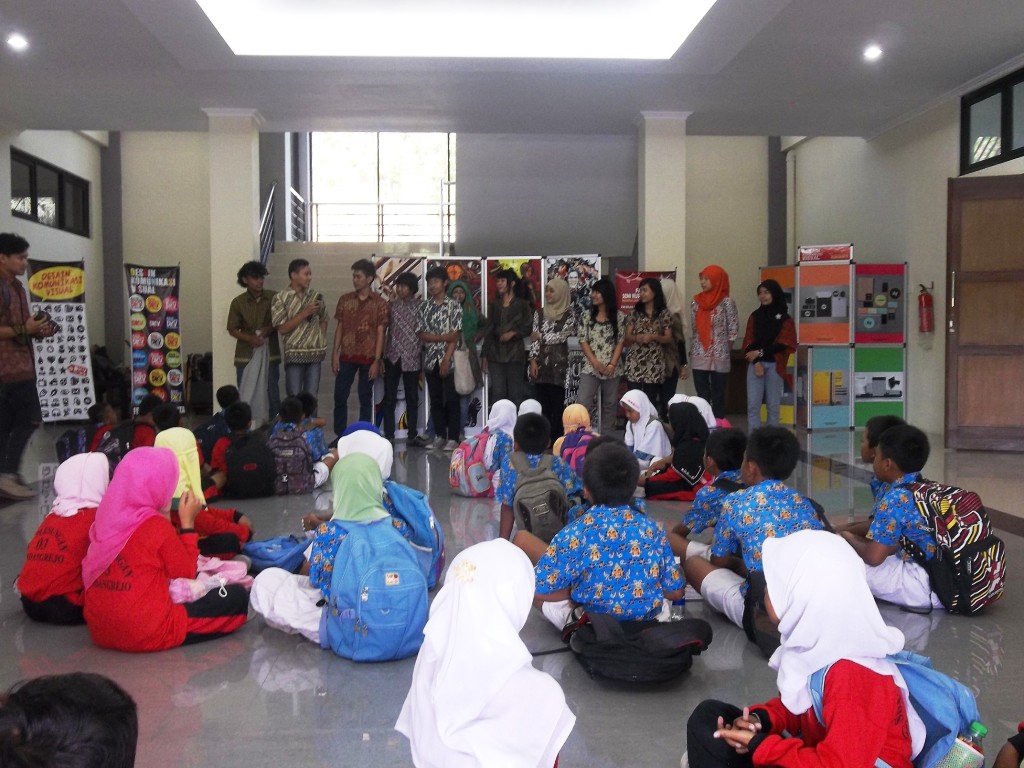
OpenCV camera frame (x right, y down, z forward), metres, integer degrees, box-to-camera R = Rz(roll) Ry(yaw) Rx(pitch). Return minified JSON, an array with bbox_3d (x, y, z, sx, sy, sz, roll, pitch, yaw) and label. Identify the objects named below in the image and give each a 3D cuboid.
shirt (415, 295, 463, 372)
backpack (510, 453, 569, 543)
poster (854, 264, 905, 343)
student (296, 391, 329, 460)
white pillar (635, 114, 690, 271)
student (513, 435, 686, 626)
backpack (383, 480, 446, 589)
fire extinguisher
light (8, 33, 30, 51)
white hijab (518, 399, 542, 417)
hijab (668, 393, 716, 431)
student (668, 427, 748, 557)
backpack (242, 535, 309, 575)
[{"bbox_3d":[-0.686,-0.475,10.290,0.460,0.700,0.270,0,2,7],"label":"shirt"},{"bbox_3d":[0.121,0.521,4.980,0.280,0.440,0.190,0,2,-4],"label":"backpack"},{"bbox_3d":[3.983,-0.872,11.861,0.600,0.890,0.030,-1,2,-10],"label":"poster"},{"bbox_3d":[-1.411,0.348,7.700,0.480,0.640,0.550,0,2,6],"label":"student"},{"bbox_3d":[1.398,-0.971,10.382,0.460,3.070,0.460,0,2,-4],"label":"white pillar"},{"bbox_3d":[0.316,0.489,3.739,0.550,0.635,0.620,0,2,-3],"label":"student"},{"bbox_3d":[-0.405,0.600,4.365,0.180,0.410,0.280,-13,-4,28],"label":"backpack"},{"bbox_3d":[4.385,-0.802,11.580,0.170,0.510,0.160,0,2,-3],"label":"fire extinguisher"},{"bbox_3d":[-4.149,-2.874,9.183,0.170,0.050,0.170,0,2,0],"label":"light"},{"bbox_3d":[0.129,0.258,7.614,0.230,0.300,0.250,-1,2,-9],"label":"white hijab"},{"bbox_3d":[1.336,0.218,8.100,0.340,0.330,0.300,-1,2,-9],"label":"hijab"},{"bbox_3d":[0.846,0.476,4.619,0.470,0.600,0.530,-2,2,-37],"label":"student"},{"bbox_3d":[-1.013,0.702,4.747,0.280,0.140,0.350,0,2,14],"label":"backpack"}]

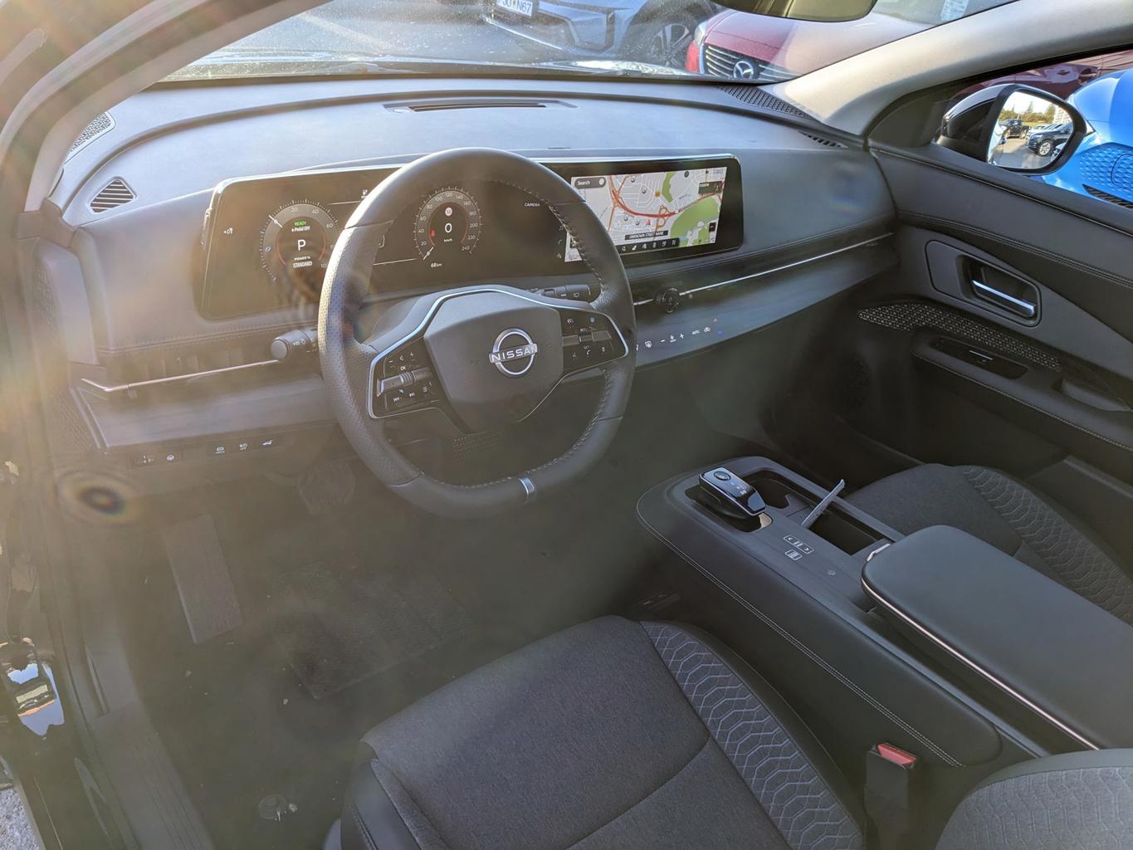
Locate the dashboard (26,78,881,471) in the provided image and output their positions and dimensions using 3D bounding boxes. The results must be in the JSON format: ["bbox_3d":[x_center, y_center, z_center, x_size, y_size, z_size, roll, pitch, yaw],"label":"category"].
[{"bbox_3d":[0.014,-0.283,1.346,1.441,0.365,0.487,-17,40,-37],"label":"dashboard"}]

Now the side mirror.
[{"bbox_3d":[0.870,-0.587,1.726,0.238,0.162,0.162,-7,34,-25],"label":"side mirror"}]

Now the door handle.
[{"bbox_3d":[0.779,-0.230,1.575,0.030,0.030,0.116,-17,40,-37],"label":"door handle"}]

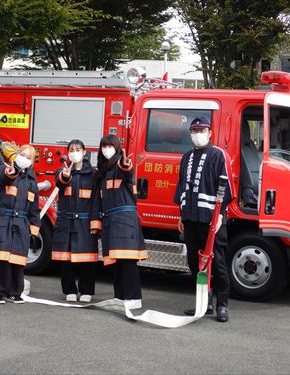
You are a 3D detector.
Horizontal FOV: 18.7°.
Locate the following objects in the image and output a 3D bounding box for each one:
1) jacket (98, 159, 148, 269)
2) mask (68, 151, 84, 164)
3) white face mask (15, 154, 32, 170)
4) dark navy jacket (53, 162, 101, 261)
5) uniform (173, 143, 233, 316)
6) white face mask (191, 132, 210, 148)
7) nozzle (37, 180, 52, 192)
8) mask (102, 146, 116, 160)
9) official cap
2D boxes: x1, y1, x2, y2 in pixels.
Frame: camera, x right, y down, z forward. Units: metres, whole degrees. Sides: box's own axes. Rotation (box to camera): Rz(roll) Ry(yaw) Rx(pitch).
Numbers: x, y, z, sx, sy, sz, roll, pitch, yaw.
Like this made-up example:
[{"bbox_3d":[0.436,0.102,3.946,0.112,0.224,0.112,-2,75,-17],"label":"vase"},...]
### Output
[{"bbox_3d":[-0.213,0.236,8.330,0.460,0.980,0.400,4,2,30],"label":"jacket"},{"bbox_3d":[-0.652,-0.277,8.270,0.145,0.125,0.080,1,1,6],"label":"mask"},{"bbox_3d":[-1.111,-0.231,8.080,0.140,0.115,0.085,22,3,-3],"label":"white face mask"},{"bbox_3d":[-0.643,0.236,8.330,0.470,0.940,0.420,3,2,7],"label":"dark navy jacket"},{"bbox_3d":[0.526,0.382,7.920,0.520,1.590,0.340,1,1,24],"label":"uniform"},{"bbox_3d":[0.490,-0.420,7.800,0.155,0.125,0.085,4,2,19],"label":"white face mask"},{"bbox_3d":[-1.163,-0.012,10.200,0.120,0.120,0.170,4,2,29],"label":"nozzle"},{"bbox_3d":[-0.340,-0.327,8.360,0.140,0.130,0.085,3,2,7],"label":"mask"},{"bbox_3d":[0.498,-0.574,7.900,0.190,0.120,0.260,1,1,18],"label":"official cap"}]

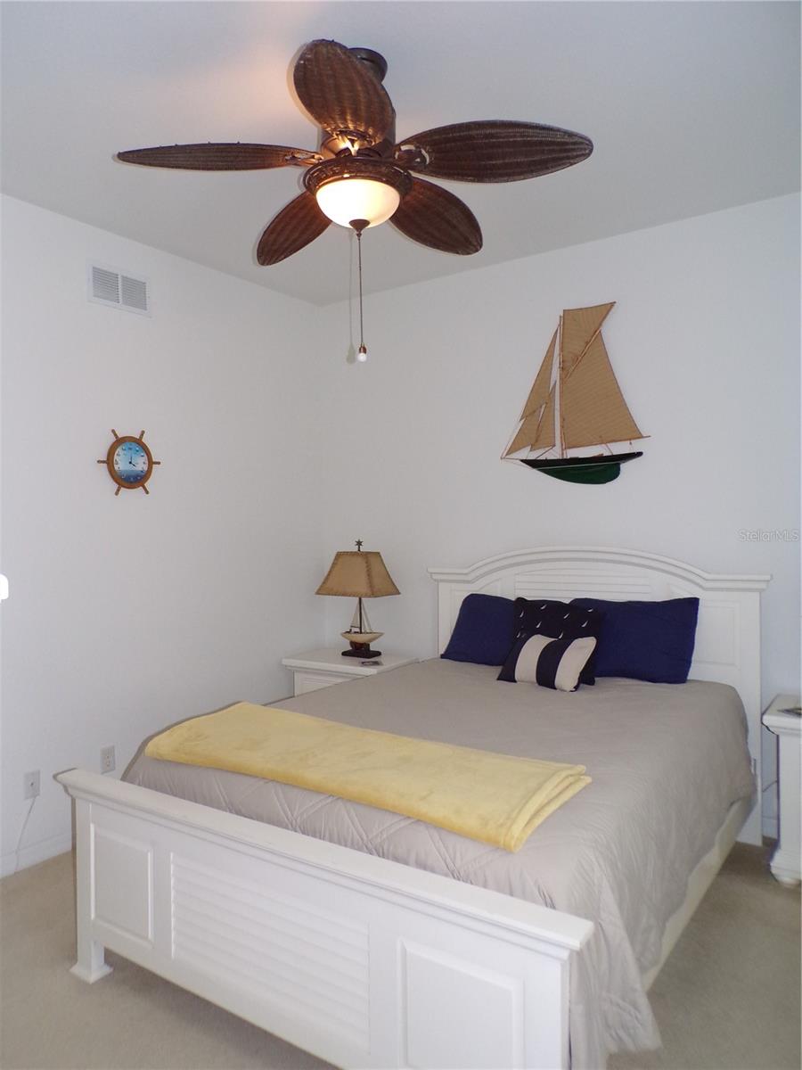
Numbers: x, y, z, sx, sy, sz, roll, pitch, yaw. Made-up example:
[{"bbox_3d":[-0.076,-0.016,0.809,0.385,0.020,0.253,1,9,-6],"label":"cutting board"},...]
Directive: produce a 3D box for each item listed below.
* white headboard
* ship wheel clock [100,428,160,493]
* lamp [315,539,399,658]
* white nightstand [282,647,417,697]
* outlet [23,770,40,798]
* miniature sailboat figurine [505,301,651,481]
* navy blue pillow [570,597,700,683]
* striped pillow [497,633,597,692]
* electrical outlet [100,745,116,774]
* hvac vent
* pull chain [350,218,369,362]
[{"bbox_3d":[0.875,0.690,3.604,1.660,1.265,0.115,0,1,35],"label":"white headboard"},{"bbox_3d":[-1.247,-0.331,3.452,0.040,0.303,0.338,0,1,35],"label":"ship wheel clock"},{"bbox_3d":[-0.235,0.361,4.268,0.415,0.670,0.275,0,1,35],"label":"lamp"},{"bbox_3d":[-0.276,1.015,4.222,0.680,0.631,0.420,0,1,35],"label":"white nightstand"},{"bbox_3d":[-1.523,1.037,3.070,0.010,0.112,0.070,0,1,35],"label":"outlet"},{"bbox_3d":[0.835,-0.670,3.642,0.765,0.857,0.070,0,1,35],"label":"miniature sailboat figurine"},{"bbox_3d":[1.020,0.457,3.331,0.595,0.390,0.180,0,-16,35],"label":"navy blue pillow"},{"bbox_3d":[0.636,0.545,3.197,0.385,0.260,0.135,0,-35,40],"label":"striped pillow"},{"bbox_3d":[-1.324,1.021,3.358,0.010,0.113,0.070,0,1,35],"label":"electrical outlet"},{"bbox_3d":[-1.291,-1.126,3.415,0.016,0.180,0.335,0,1,35],"label":"hvac vent"},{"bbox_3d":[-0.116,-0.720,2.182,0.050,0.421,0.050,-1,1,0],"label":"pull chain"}]

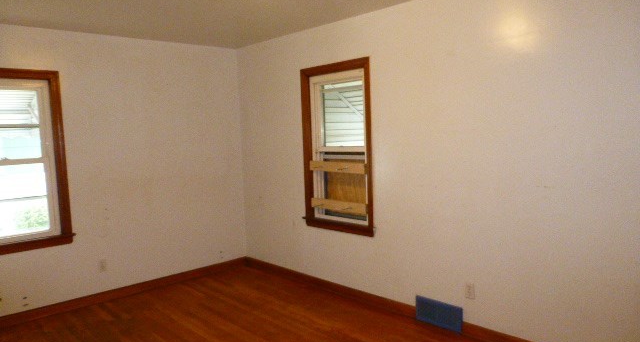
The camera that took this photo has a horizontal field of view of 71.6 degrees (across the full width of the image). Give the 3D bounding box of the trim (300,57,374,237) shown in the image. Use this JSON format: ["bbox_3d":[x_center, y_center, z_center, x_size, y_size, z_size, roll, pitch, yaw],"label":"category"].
[{"bbox_3d":[0.141,-0.194,3.942,0.070,1.480,0.830,-7,7,-44],"label":"trim"}]

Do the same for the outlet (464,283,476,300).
[{"bbox_3d":[1.056,0.847,3.123,0.012,0.113,0.073,-7,7,-44],"label":"outlet"}]

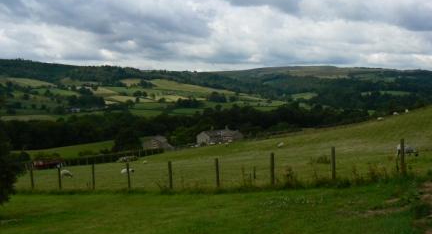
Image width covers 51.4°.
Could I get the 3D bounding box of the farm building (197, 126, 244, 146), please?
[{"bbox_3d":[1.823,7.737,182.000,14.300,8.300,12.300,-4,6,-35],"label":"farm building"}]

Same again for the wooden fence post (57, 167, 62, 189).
[{"bbox_3d":[-8.518,3.348,24.500,0.110,1.180,0.110,-4,5,-20],"label":"wooden fence post"}]

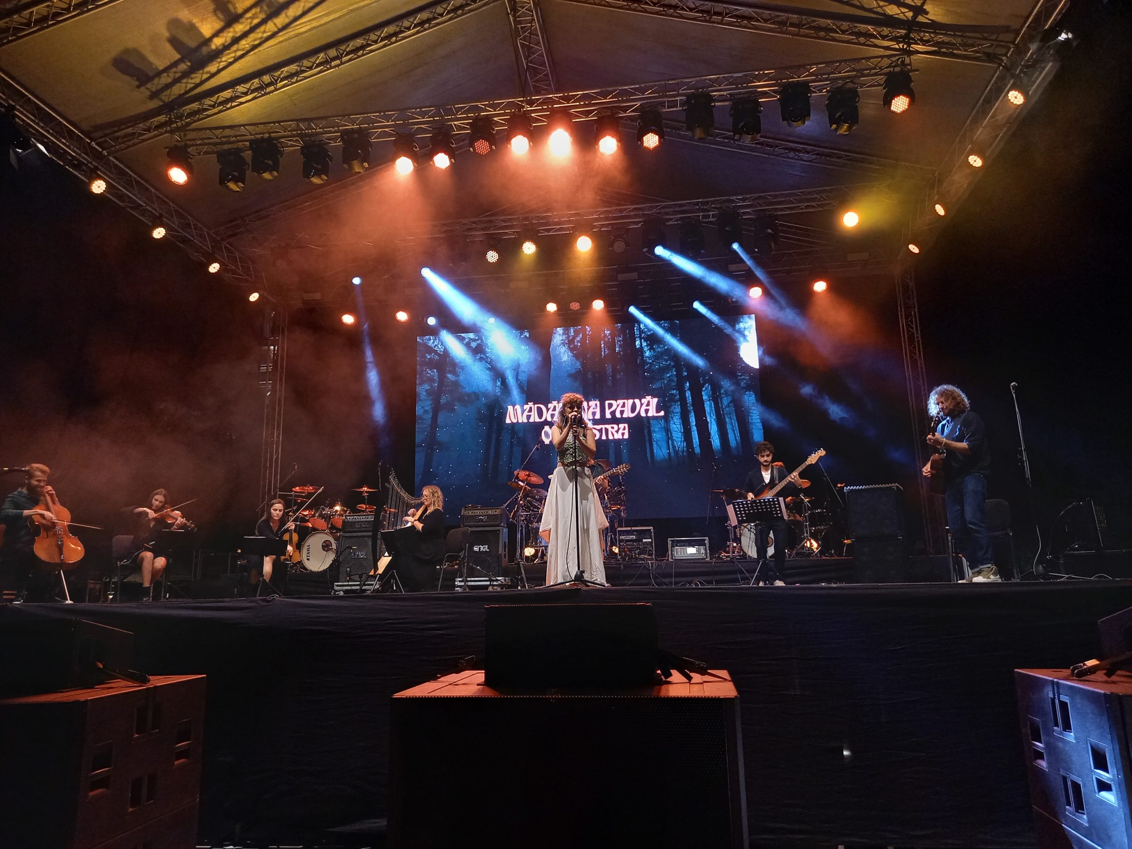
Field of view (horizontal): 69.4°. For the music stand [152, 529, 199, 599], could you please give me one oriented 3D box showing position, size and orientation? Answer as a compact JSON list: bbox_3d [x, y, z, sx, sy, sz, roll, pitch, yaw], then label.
[{"bbox_3d":[-4.083,1.477,8.550,0.480,0.750,0.420,5,-14,-29],"label":"music stand"}]

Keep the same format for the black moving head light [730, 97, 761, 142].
[{"bbox_3d":[2.292,-3.880,10.462,0.370,0.530,0.310,-3,-11,8],"label":"black moving head light"}]

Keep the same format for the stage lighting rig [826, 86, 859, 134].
[{"bbox_3d":[3.511,-3.987,10.369,0.400,0.530,0.350,-4,-7,13],"label":"stage lighting rig"}]

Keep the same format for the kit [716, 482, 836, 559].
[{"bbox_3d":[3.246,1.484,12.635,1.750,1.170,1.400,-3,-12,8],"label":"kit"}]

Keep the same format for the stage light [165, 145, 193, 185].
[{"bbox_3d":[-5.401,-3.625,11.412,0.350,0.460,0.280,-2,-12,4],"label":"stage light"}]

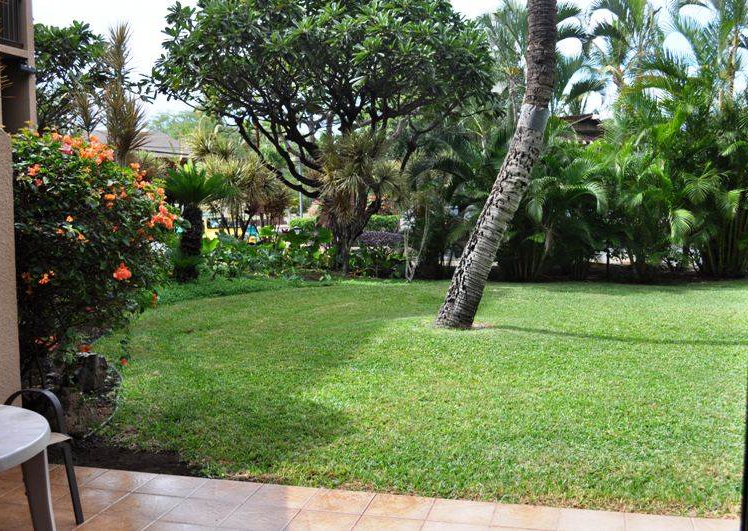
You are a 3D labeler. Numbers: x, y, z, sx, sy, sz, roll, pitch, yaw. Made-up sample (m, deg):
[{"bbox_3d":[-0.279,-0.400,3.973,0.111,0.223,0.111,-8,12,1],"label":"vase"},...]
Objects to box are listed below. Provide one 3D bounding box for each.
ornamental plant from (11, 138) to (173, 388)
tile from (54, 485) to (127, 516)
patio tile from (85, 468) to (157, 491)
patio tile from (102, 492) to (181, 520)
[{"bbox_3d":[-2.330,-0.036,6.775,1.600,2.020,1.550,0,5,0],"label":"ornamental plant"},{"bbox_3d":[-1.446,1.203,4.397,0.305,0.015,0.305,1,5,14],"label":"tile"},{"bbox_3d":[-1.375,1.181,4.698,0.306,0.015,0.278,1,6,14],"label":"patio tile"},{"bbox_3d":[-1.145,1.210,4.323,0.305,0.015,0.305,1,5,14],"label":"patio tile"}]

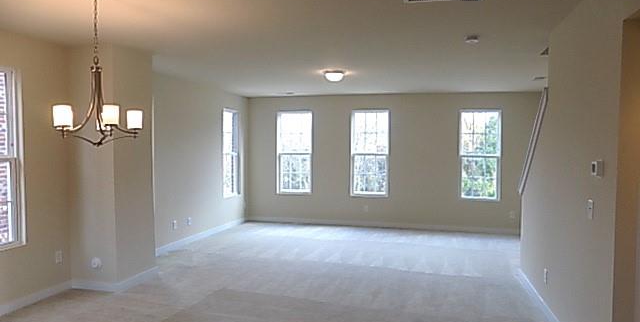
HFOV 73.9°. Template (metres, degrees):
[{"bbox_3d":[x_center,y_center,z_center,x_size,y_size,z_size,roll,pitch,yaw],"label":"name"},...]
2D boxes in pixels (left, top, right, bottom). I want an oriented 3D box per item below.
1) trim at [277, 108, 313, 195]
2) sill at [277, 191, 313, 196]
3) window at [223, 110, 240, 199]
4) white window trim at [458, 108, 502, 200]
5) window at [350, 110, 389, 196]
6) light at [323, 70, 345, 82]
[{"bbox_3d":[-0.549,-0.184,9.263,0.810,1.810,0.110,1,2,15],"label":"trim"},{"bbox_3d":[-0.552,0.701,9.292,0.820,0.050,0.110,1,2,15],"label":"sill"},{"bbox_3d":[-1.851,-0.157,8.759,0.110,1.810,0.790,1,2,15],"label":"window"},{"bbox_3d":[3.135,-0.114,8.299,0.800,1.810,0.110,1,2,15],"label":"white window trim"},{"bbox_3d":[1.040,-0.165,8.849,0.800,1.810,0.110,1,2,15],"label":"window"},{"bbox_3d":[0.219,-1.238,6.238,0.320,0.125,0.320,1,2,15],"label":"light"}]

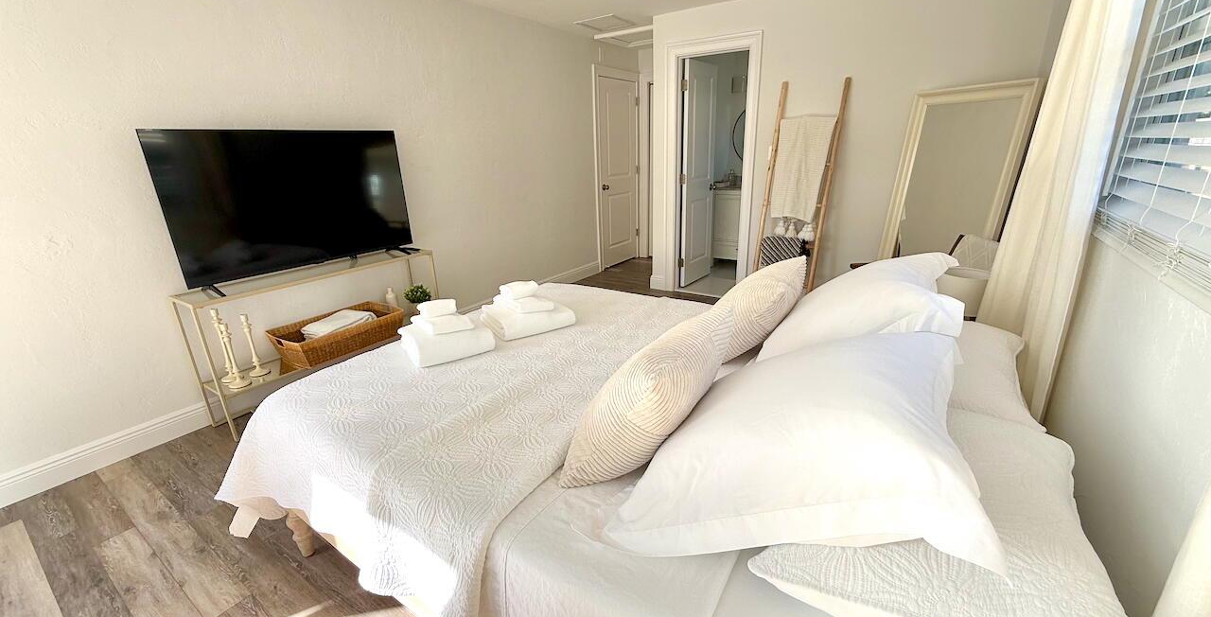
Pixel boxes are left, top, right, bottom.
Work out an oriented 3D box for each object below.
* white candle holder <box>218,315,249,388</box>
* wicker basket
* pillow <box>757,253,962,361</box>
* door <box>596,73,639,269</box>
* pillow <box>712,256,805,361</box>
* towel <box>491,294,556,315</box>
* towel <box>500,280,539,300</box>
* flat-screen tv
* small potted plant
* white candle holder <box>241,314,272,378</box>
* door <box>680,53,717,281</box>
[{"bbox_3d":[-1.903,0.236,2.493,0.104,0.335,0.104,11,22,33],"label":"white candle holder"},{"bbox_3d":[-1.609,0.151,2.979,0.375,0.165,0.635,11,22,33],"label":"wicker basket"},{"bbox_3d":[0.713,0.077,1.467,0.620,0.220,0.680,-28,-1,39],"label":"pillow"},{"bbox_3d":[0.147,-1.523,5.624,0.050,2.030,0.765,11,22,33],"label":"door"},{"bbox_3d":[0.518,0.007,1.723,0.180,0.450,0.460,46,37,13],"label":"pillow"},{"bbox_3d":[-0.365,-0.029,2.188,0.170,0.042,0.240,-12,21,-27],"label":"towel"},{"bbox_3d":[-0.389,-0.085,2.215,0.130,0.052,0.150,-14,22,-31],"label":"towel"},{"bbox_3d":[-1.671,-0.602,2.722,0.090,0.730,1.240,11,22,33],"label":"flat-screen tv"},{"bbox_3d":[-1.311,-0.046,3.425,0.200,0.235,0.200,11,22,33],"label":"small potted plant"},{"bbox_3d":[-1.886,0.195,2.619,0.104,0.330,0.104,11,22,33],"label":"white candle holder"},{"bbox_3d":[0.905,-1.248,4.740,0.042,2.030,0.615,11,22,33],"label":"door"}]

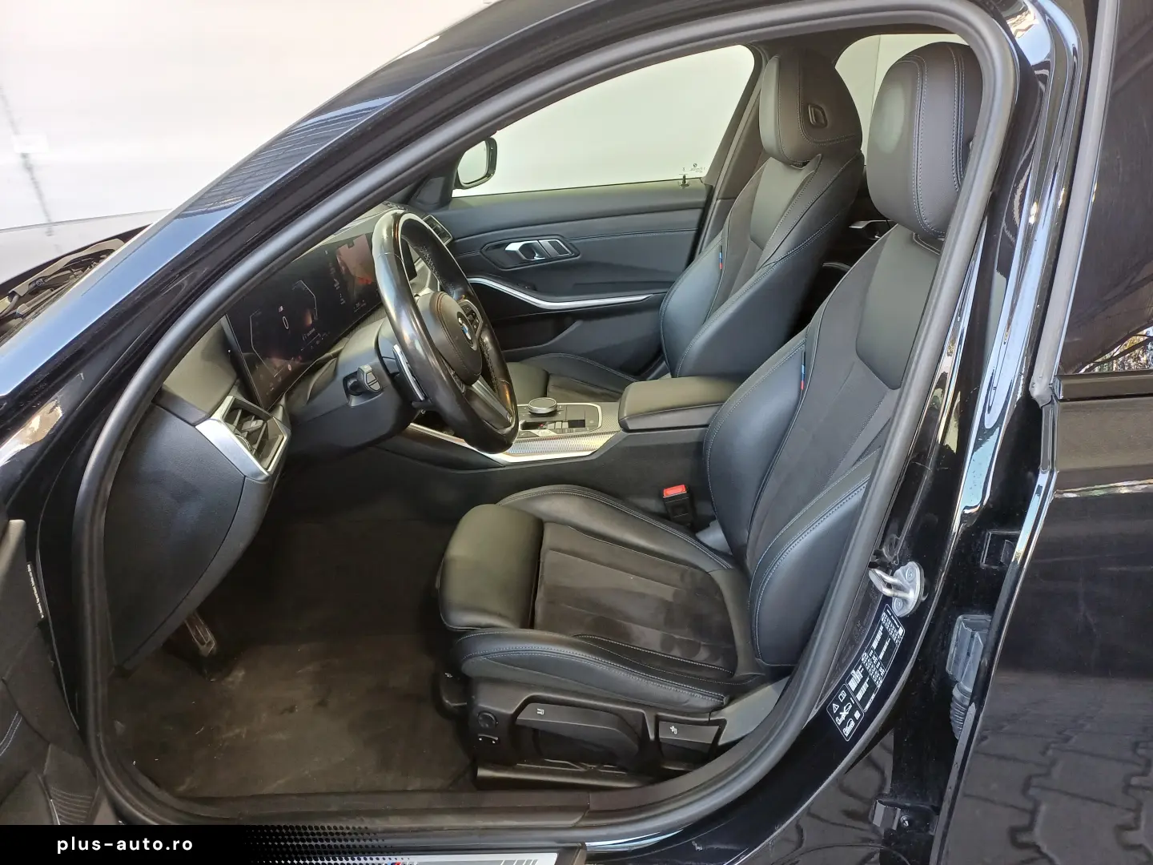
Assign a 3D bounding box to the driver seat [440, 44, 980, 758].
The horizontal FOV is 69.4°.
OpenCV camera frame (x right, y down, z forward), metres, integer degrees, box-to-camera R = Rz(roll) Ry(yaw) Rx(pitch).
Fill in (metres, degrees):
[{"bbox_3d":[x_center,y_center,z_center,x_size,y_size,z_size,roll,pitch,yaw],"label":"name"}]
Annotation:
[{"bbox_3d":[0.170,-0.042,1.191,0.788,0.923,0.546,-1,23,0],"label":"driver seat"}]

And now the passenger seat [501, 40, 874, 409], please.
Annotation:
[{"bbox_3d":[0.176,-0.358,1.885,0.788,0.920,0.546,-1,23,0],"label":"passenger seat"}]

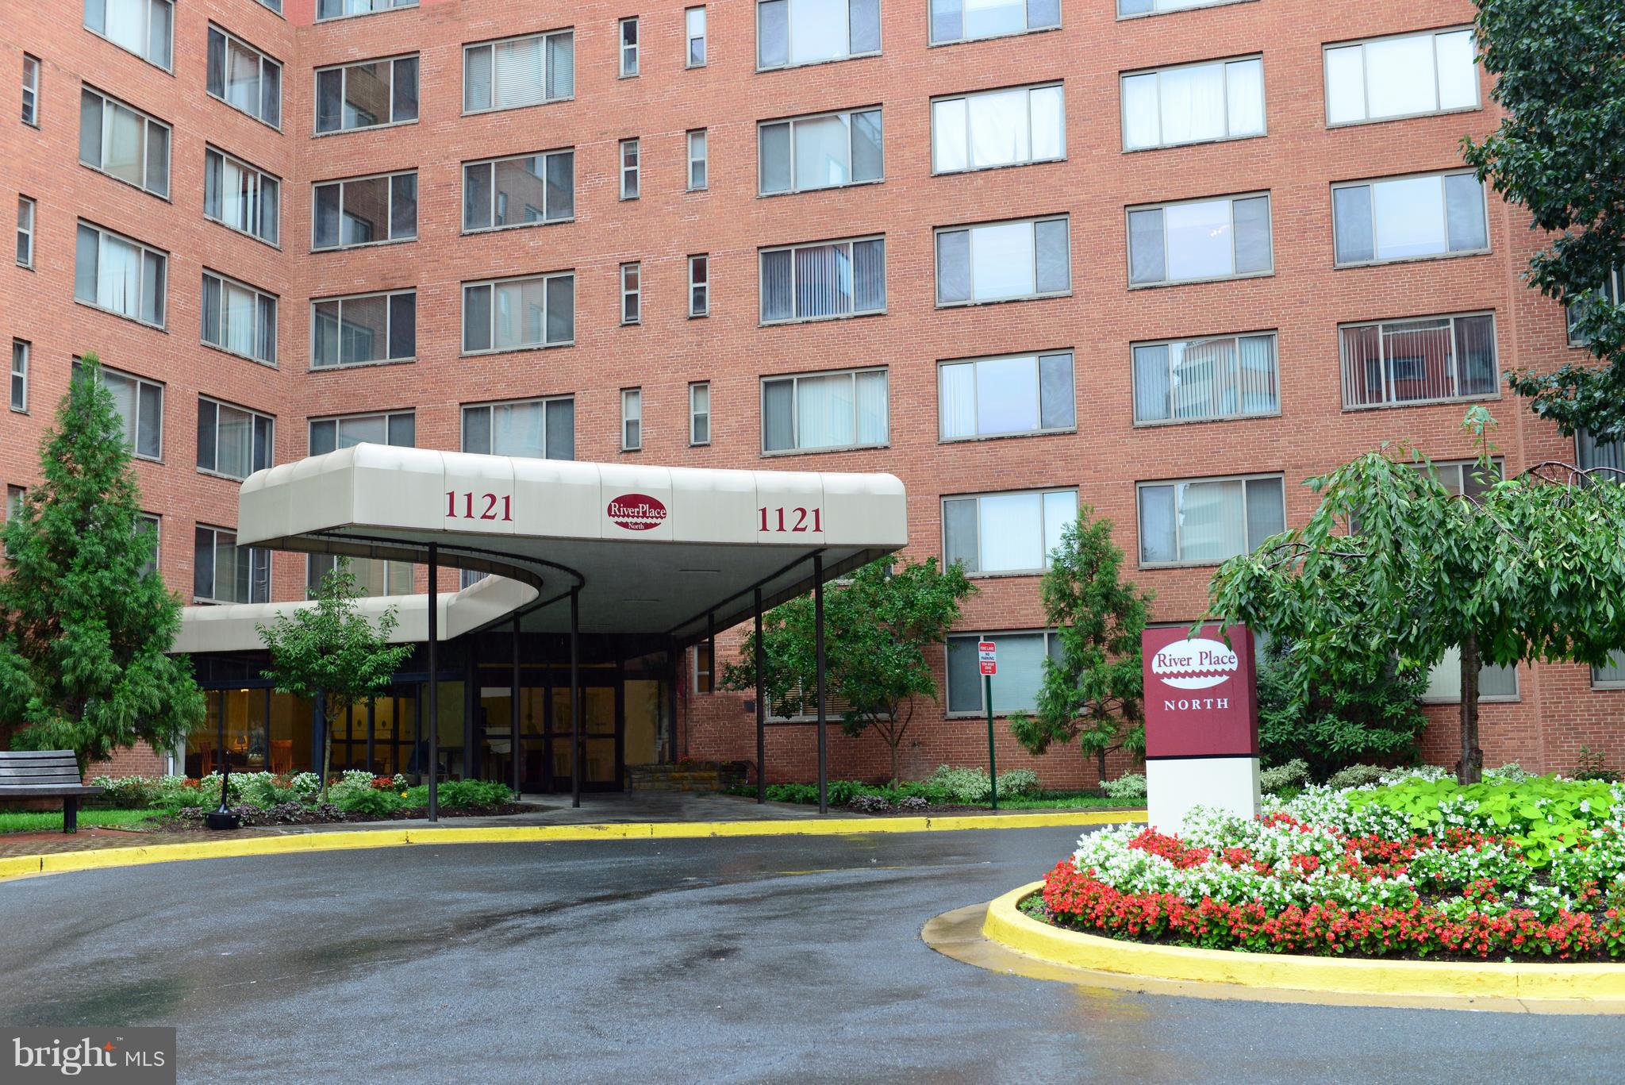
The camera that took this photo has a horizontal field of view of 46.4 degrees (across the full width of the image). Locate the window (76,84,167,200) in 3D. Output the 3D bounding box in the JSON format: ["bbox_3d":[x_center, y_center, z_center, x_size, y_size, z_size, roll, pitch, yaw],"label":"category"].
[{"bbox_3d":[-13.586,-7.878,37.515,0.120,1.517,2.603,-4,-8,19],"label":"window"}]

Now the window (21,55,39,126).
[{"bbox_3d":[-14.402,-8.288,34.887,0.120,1.270,0.450,-4,-8,19],"label":"window"}]

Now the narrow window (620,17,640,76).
[{"bbox_3d":[-3.874,-10.542,40.472,0.432,1.255,0.130,-4,-8,19],"label":"narrow window"}]

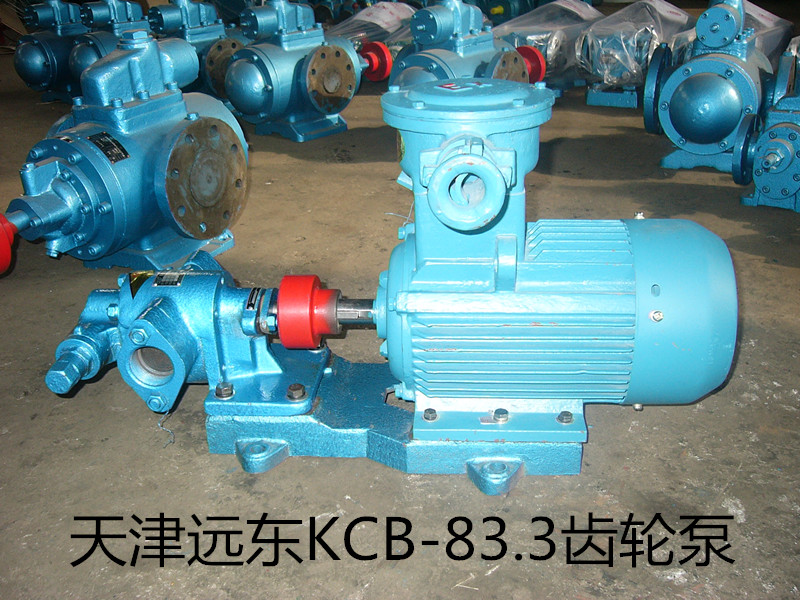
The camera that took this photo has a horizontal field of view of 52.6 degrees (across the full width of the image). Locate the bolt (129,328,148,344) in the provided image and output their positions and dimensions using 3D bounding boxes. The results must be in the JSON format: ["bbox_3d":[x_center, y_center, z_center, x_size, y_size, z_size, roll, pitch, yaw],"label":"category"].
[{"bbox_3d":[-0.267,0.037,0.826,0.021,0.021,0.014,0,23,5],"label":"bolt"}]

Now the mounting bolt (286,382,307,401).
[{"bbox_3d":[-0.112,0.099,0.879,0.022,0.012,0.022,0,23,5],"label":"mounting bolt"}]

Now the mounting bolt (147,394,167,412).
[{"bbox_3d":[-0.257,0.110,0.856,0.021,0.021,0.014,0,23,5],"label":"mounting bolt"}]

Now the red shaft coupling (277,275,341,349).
[{"bbox_3d":[-0.098,0.013,0.895,0.061,0.082,0.082,0,22,3],"label":"red shaft coupling"}]

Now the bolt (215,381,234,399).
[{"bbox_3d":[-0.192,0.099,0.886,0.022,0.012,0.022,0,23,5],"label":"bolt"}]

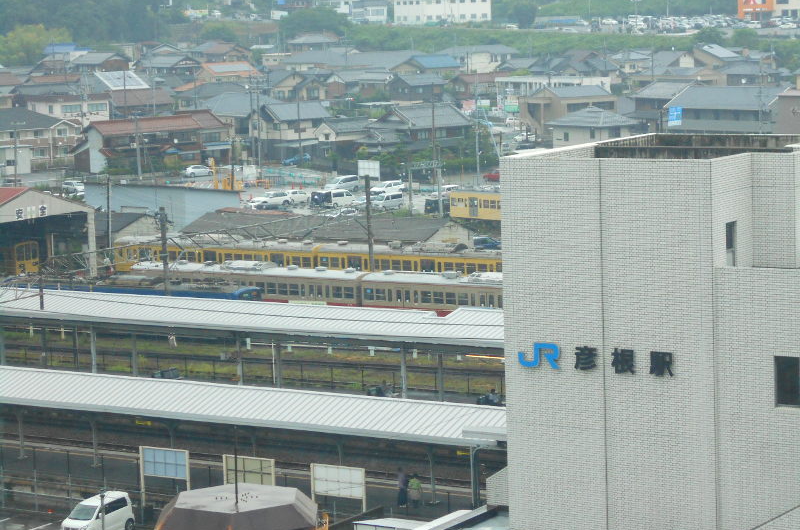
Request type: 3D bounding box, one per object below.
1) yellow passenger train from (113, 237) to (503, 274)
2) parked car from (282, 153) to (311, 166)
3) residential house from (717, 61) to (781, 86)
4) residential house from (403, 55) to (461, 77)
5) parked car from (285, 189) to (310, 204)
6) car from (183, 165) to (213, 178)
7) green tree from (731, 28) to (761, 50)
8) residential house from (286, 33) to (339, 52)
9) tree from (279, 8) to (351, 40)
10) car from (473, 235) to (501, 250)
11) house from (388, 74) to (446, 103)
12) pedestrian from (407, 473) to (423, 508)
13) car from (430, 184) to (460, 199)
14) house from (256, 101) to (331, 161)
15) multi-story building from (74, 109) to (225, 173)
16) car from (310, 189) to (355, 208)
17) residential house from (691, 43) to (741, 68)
[{"bbox_3d":[-5.788,0.274,178.341,40.000,4.000,2.900,2,8,31],"label":"yellow passenger train"},{"bbox_3d":[-14.053,-14.307,306.912,1.700,1.500,4.100,3,8,33],"label":"parked car"},{"bbox_3d":[72.011,-37.823,467.521,7.400,7.500,10.600,-7,8,-40],"label":"residential house"},{"bbox_3d":[6.095,-42.732,512.497,11.000,8.600,10.000,-7,8,-37],"label":"residential house"},{"bbox_3d":[-11.362,-7.580,250.450,1.690,1.500,4.100,3,9,34],"label":"parked car"},{"bbox_3d":[-26.510,-12.573,301.046,4.400,1.490,1.730,-6,8,-30],"label":"car"},{"bbox_3d":[92.294,-60.238,605.000,7.600,6.600,7.300,-2,7,0],"label":"green tree"},{"bbox_3d":[-22.534,-56.661,590.000,13.300,7.200,9.800,-1,7,8],"label":"residential house"},{"bbox_3d":[-23.972,-67.291,635.000,19.000,10.000,14.000,-2,7,0],"label":"tree"},{"bbox_3d":[7.433,-1.560,192.911,4.100,1.520,1.680,2,8,27],"label":"car"},{"bbox_3d":[3.480,-32.070,426.000,9.200,7.700,7.200,-7,9,-38],"label":"house"},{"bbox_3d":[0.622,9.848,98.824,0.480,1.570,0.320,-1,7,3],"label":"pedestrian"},{"bbox_3d":[5.018,-7.885,248.227,1.700,1.640,4.200,2,8,30],"label":"car"},{"bbox_3d":[-14.950,-18.500,316.800,8.800,8.200,7.200,-7,8,-35],"label":"house"},{"bbox_3d":[-34.922,-17.504,319.632,19.200,7.600,9.300,-6,8,-30],"label":"multi-story building"},{"bbox_3d":[-7.155,-7.359,244.389,4.400,1.900,1.700,-7,8,-36],"label":"car"},{"bbox_3d":[70.094,-45.368,500.000,8.500,7.200,9.500,-5,8,-27],"label":"residential house"}]

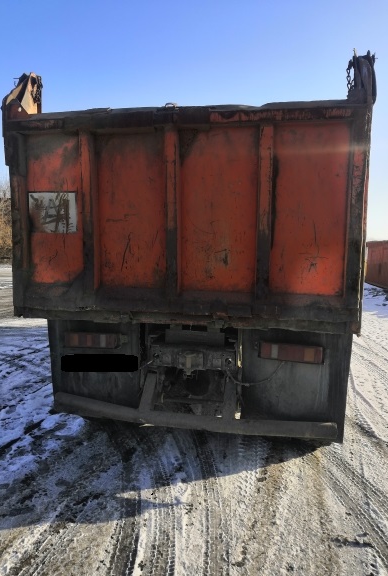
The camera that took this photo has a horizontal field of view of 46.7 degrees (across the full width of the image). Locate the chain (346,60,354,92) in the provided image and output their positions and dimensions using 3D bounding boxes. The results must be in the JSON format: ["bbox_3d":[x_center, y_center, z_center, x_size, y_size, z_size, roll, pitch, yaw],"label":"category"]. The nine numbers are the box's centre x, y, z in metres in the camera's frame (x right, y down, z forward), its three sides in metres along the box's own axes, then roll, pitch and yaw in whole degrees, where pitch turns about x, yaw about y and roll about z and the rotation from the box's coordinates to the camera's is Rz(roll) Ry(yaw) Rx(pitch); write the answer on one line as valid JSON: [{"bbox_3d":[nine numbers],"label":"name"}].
[{"bbox_3d":[1.006,-1.359,2.889,0.050,0.195,0.050,1,5,10],"label":"chain"}]

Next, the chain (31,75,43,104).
[{"bbox_3d":[-1.147,-1.445,3.274,0.072,0.205,0.060,1,5,10],"label":"chain"}]

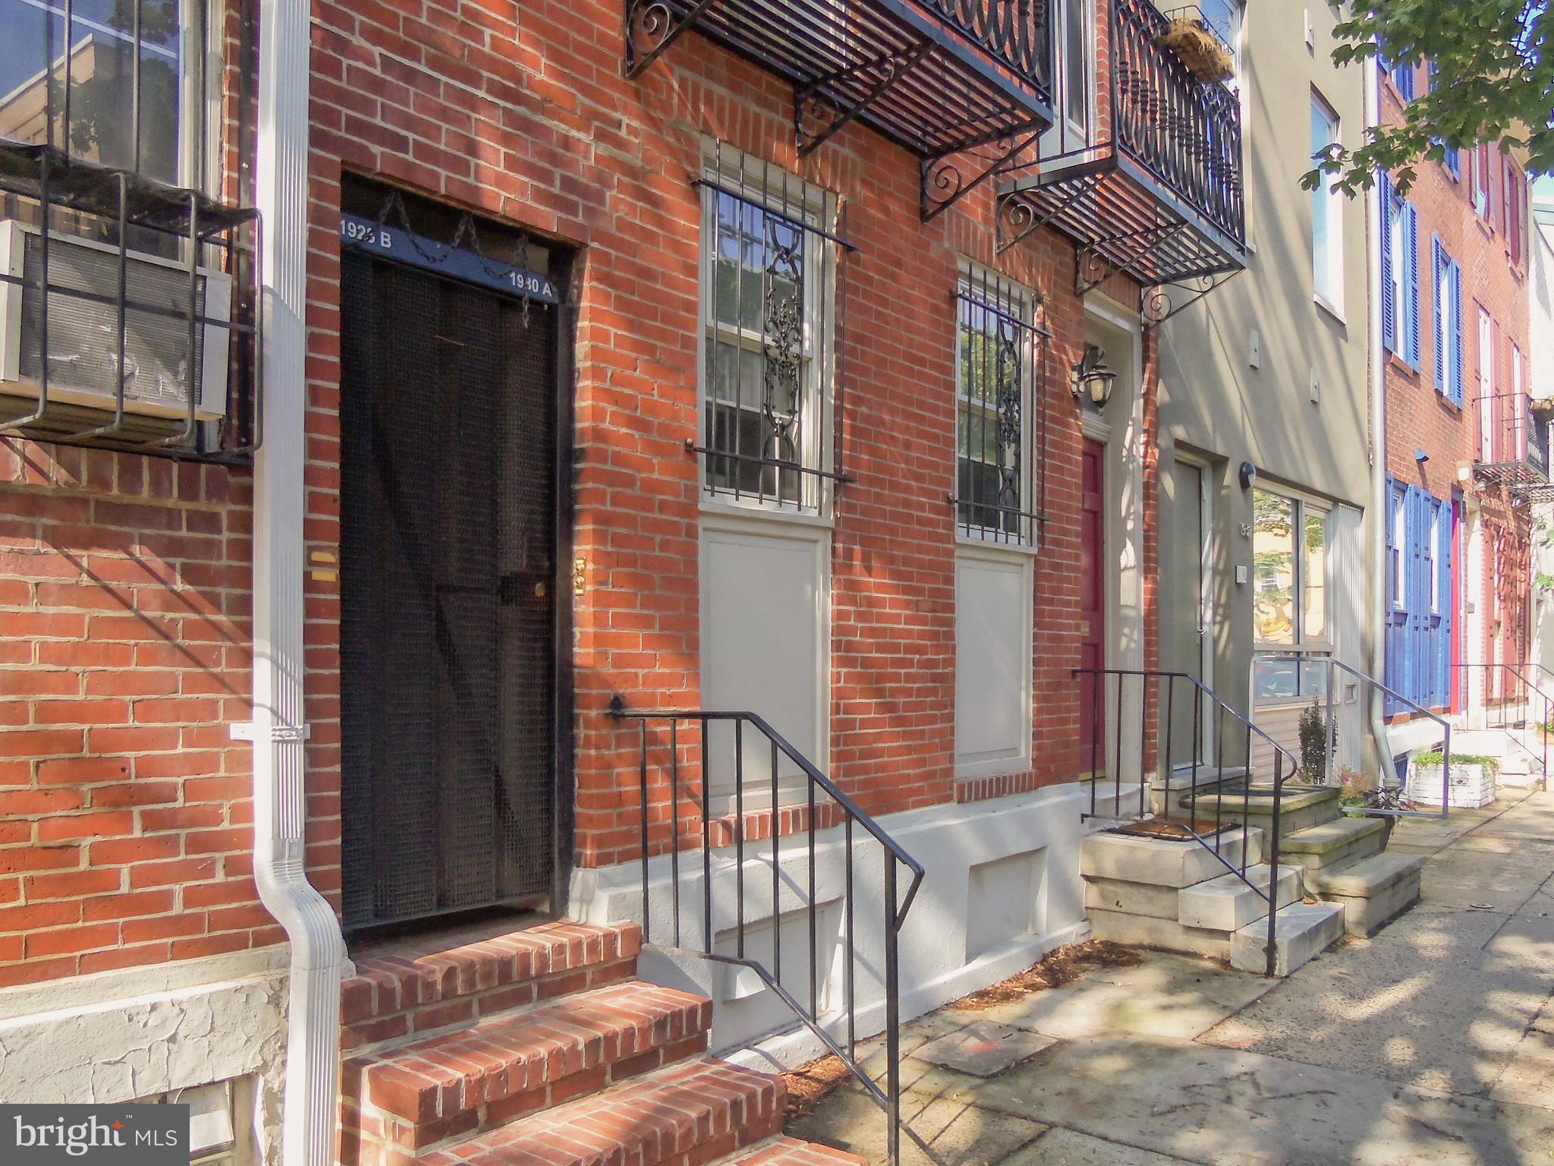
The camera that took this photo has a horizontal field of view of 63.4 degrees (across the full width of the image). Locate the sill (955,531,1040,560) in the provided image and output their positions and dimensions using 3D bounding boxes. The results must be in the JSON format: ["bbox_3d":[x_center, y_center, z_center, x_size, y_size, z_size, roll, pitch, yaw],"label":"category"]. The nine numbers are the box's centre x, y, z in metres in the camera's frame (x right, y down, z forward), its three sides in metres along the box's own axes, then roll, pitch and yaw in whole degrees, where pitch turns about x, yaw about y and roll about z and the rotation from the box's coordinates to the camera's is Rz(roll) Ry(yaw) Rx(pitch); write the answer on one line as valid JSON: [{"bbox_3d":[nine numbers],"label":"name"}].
[{"bbox_3d":[1.125,-0.190,6.500,0.090,0.052,0.880,-2,-4,38],"label":"sill"}]

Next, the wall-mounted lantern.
[{"bbox_3d":[1.786,-1.165,7.081,0.230,0.360,0.190,-2,-3,39],"label":"wall-mounted lantern"}]

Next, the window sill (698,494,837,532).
[{"bbox_3d":[-0.034,-0.271,5.078,0.100,0.060,0.850,-2,-3,39],"label":"window sill"}]

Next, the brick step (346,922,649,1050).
[{"bbox_3d":[-0.891,1.150,3.683,0.304,0.180,1.051,-2,-4,38],"label":"brick step"}]

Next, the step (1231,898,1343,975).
[{"bbox_3d":[2.803,1.920,6.849,0.285,0.187,1.140,-2,-4,38],"label":"step"}]

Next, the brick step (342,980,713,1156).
[{"bbox_3d":[-0.653,1.323,3.484,0.334,0.181,1.051,-2,-4,38],"label":"brick step"}]

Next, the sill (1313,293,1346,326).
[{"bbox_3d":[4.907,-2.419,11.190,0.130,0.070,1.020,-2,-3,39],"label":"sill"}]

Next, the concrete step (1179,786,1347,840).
[{"bbox_3d":[3.194,1.487,8.316,0.665,0.189,1.400,-2,-4,38],"label":"concrete step"}]

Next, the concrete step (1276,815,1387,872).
[{"bbox_3d":[3.532,1.649,7.979,0.300,0.200,1.480,-2,-3,39],"label":"concrete step"}]

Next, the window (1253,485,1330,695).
[{"bbox_3d":[4.366,0.140,10.635,0.110,1.700,2.180,-2,-3,39],"label":"window"}]

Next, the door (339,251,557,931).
[{"bbox_3d":[-1.008,0.042,3.915,0.050,1.980,0.840,-2,-4,38],"label":"door"}]

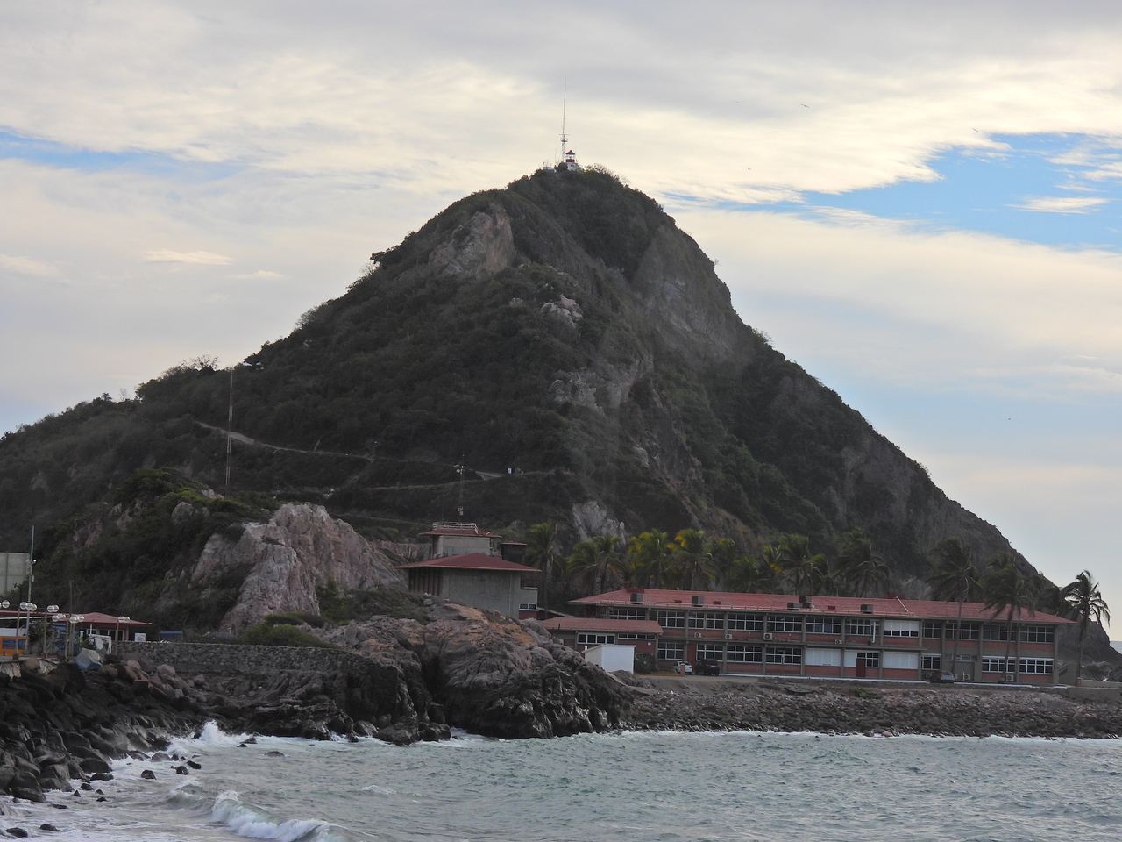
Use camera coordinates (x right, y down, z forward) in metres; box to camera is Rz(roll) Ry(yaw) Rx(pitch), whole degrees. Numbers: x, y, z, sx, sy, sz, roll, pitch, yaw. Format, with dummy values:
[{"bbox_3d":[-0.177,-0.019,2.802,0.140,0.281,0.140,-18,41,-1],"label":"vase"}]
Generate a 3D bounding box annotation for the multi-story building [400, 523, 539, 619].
[{"bbox_3d":[-10.600,17.640,353.000,13.000,11.860,18.500,3,-4,-14],"label":"multi-story building"}]

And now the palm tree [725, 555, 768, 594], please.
[{"bbox_3d":[23.166,23.397,383.729,5.800,13.463,5.800,2,-4,0],"label":"palm tree"}]

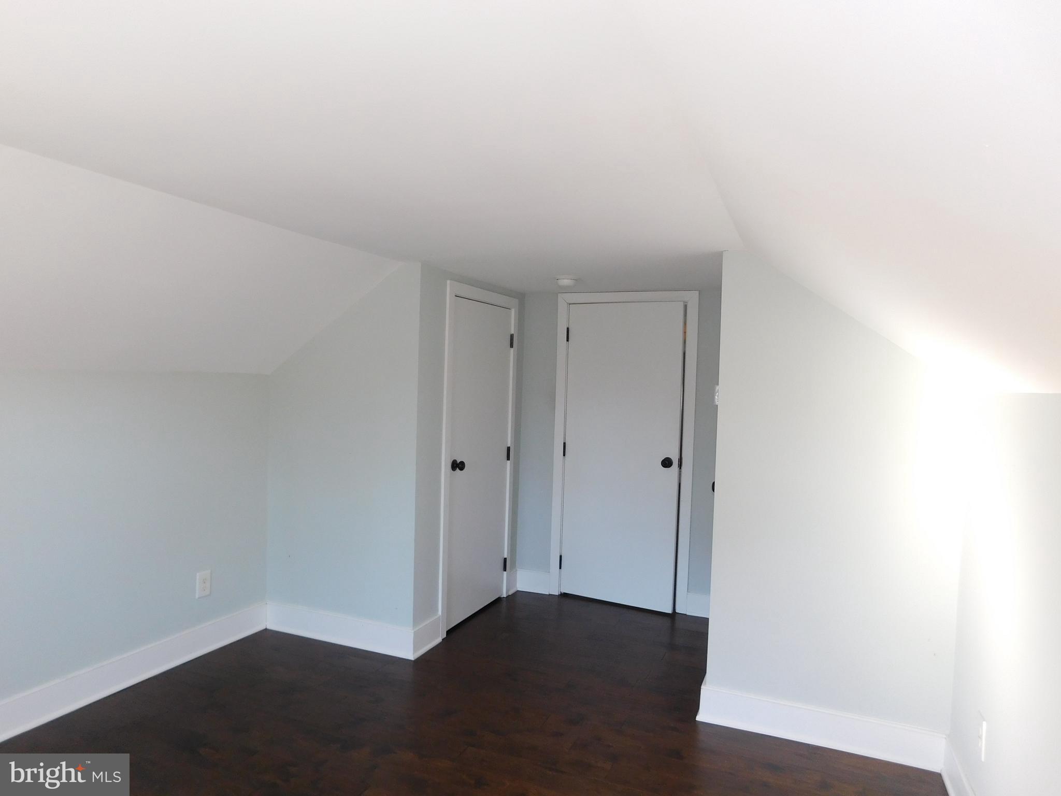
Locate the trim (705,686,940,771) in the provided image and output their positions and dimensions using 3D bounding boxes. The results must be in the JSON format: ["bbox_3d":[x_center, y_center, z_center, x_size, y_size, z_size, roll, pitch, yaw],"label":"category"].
[{"bbox_3d":[1.124,1.309,2.818,0.905,0.142,0.025,2,2,23],"label":"trim"}]

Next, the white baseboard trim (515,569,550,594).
[{"bbox_3d":[0.024,1.216,4.677,0.221,0.143,0.025,2,2,23],"label":"white baseboard trim"}]

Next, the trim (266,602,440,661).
[{"bbox_3d":[-0.964,1.218,3.842,0.958,0.144,0.292,2,2,23],"label":"trim"}]

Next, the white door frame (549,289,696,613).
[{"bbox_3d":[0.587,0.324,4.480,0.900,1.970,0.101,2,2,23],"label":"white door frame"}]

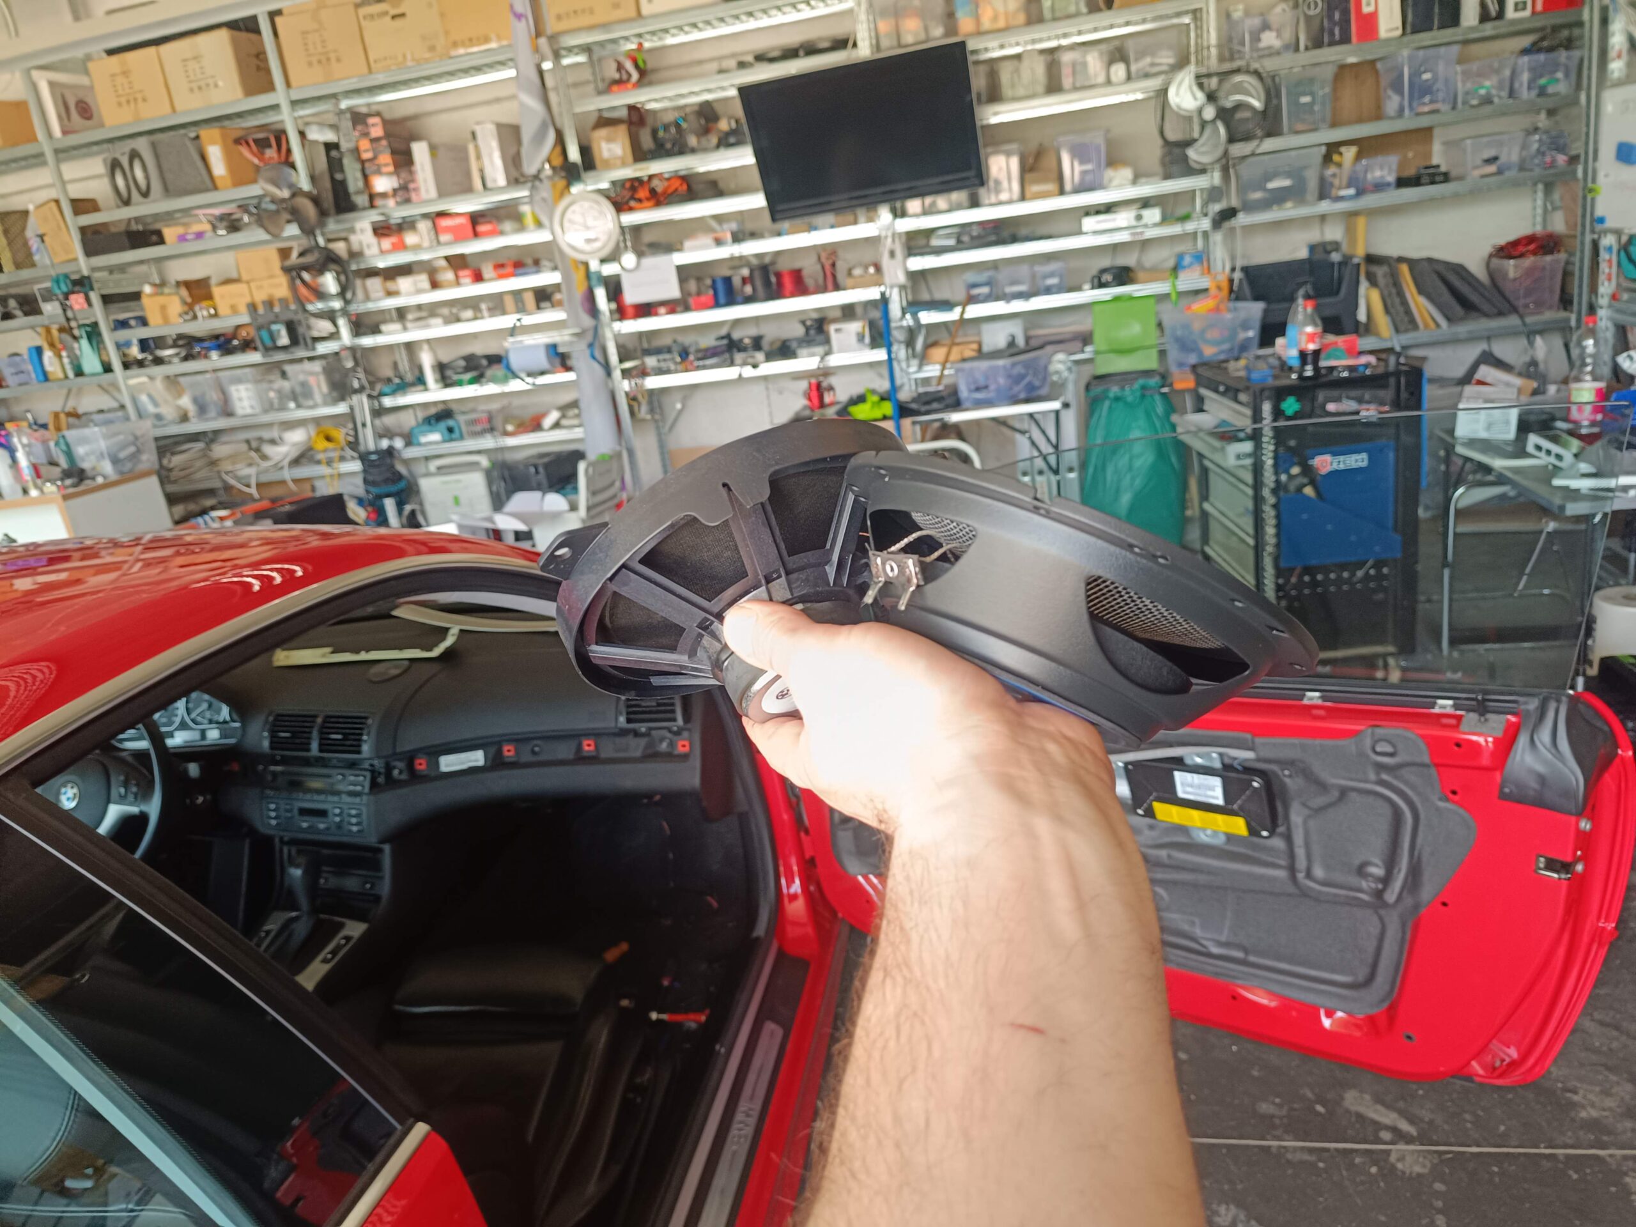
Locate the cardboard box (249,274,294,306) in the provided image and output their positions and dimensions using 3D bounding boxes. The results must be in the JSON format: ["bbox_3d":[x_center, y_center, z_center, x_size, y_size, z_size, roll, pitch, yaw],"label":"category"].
[{"bbox_3d":[-2.659,-1.579,5.635,0.206,0.150,0.150,-4,17,15],"label":"cardboard box"}]

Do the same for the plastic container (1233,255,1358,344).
[{"bbox_3d":[1.975,-1.304,4.736,0.446,0.315,0.340,-4,17,15],"label":"plastic container"}]

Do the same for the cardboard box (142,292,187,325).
[{"bbox_3d":[-2.912,-1.392,5.151,0.192,0.132,0.150,-4,18,13],"label":"cardboard box"}]

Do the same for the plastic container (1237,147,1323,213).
[{"bbox_3d":[1.846,-1.735,4.569,0.303,0.203,0.280,-4,17,15],"label":"plastic container"}]

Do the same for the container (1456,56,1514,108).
[{"bbox_3d":[2.317,-1.862,4.011,0.176,0.129,0.260,-4,18,13],"label":"container"}]

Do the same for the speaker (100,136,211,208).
[{"bbox_3d":[-3.349,-2.204,5.761,0.480,0.290,0.250,5,21,37],"label":"speaker"}]

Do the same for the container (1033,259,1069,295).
[{"bbox_3d":[0.996,-1.432,4.824,0.132,0.124,0.190,-4,17,15],"label":"container"}]

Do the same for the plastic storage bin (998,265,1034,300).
[{"bbox_3d":[0.785,-1.305,4.463,0.132,0.116,0.180,-4,18,13],"label":"plastic storage bin"}]

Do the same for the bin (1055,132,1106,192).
[{"bbox_3d":[1.096,-1.861,4.706,0.199,0.215,0.280,-4,17,15],"label":"bin"}]

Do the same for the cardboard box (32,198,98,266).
[{"bbox_3d":[-3.849,-1.963,5.878,0.270,0.296,0.200,5,21,39],"label":"cardboard box"}]

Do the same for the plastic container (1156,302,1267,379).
[{"bbox_3d":[1.395,-0.975,4.013,0.360,0.200,0.260,-2,18,19],"label":"plastic container"}]

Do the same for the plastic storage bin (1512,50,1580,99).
[{"bbox_3d":[2.518,-1.871,3.968,0.171,0.129,0.260,-4,18,13],"label":"plastic storage bin"}]

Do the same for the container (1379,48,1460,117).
[{"bbox_3d":[2.326,-2.036,4.398,0.184,0.226,0.380,-4,17,15],"label":"container"}]

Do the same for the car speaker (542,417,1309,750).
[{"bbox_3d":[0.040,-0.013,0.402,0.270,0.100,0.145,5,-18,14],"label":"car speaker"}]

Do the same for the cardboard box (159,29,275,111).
[{"bbox_3d":[-2.529,-2.306,4.876,0.337,0.261,0.360,-4,18,13],"label":"cardboard box"}]

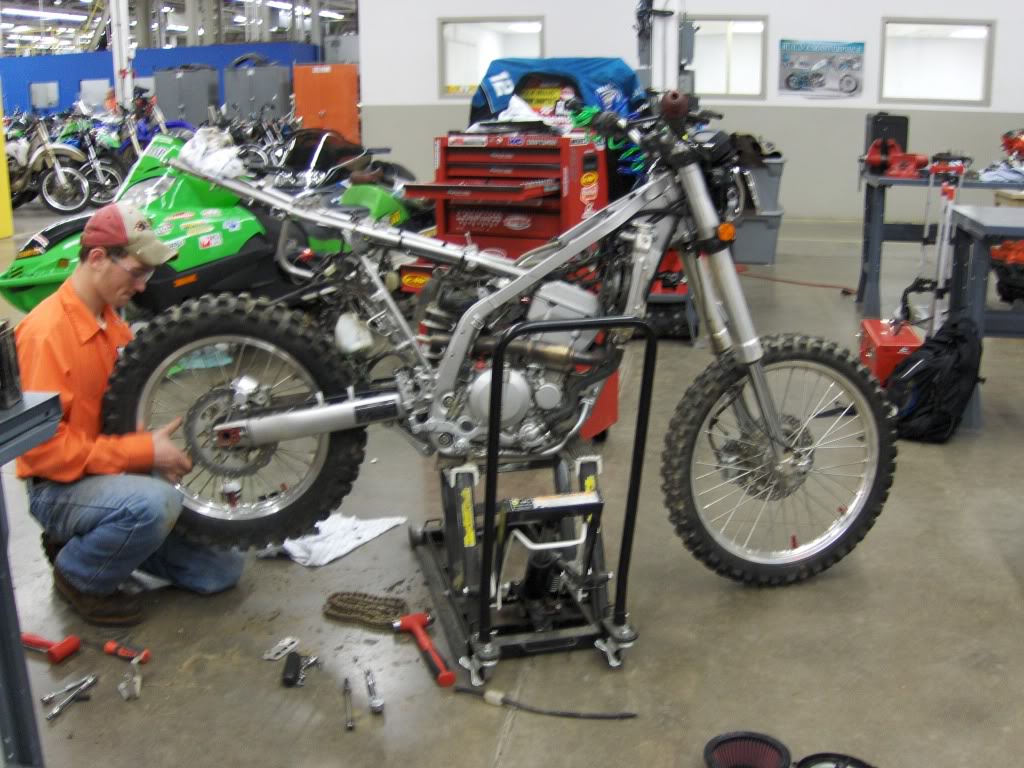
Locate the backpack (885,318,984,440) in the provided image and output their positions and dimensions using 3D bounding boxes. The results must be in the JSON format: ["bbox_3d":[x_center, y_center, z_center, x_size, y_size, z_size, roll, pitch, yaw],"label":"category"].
[{"bbox_3d":[1.710,-0.042,4.213,0.260,0.470,0.310,9,15,-19],"label":"backpack"}]

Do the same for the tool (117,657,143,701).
[{"bbox_3d":[-0.878,0.680,2.393,0.075,0.028,0.150,-4,16,-14],"label":"tool"}]

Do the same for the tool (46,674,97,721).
[{"bbox_3d":[-0.985,0.690,2.298,0.074,0.018,0.166,5,16,19],"label":"tool"}]

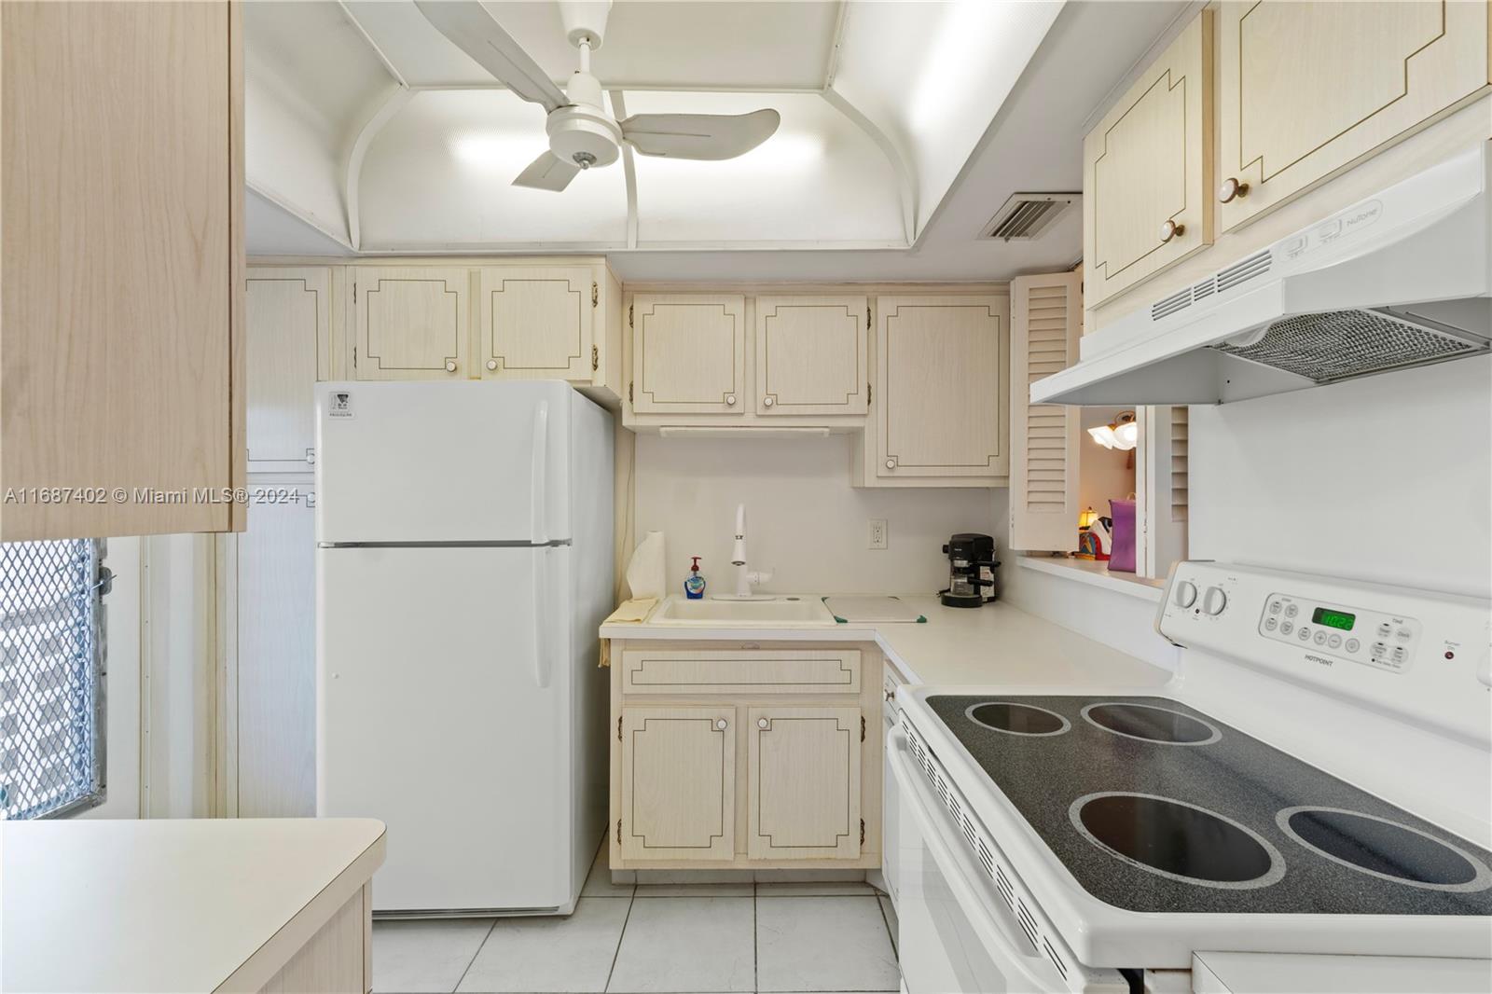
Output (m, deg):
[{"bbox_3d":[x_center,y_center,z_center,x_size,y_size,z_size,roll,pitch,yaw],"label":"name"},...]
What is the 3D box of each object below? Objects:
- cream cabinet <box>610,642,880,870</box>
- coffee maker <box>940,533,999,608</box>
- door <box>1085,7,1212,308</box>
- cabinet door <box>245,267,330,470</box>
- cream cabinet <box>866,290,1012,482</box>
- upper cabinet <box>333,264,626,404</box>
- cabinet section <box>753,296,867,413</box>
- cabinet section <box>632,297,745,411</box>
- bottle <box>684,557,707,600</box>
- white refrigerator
[{"bbox_3d":[0.003,0.872,2.396,0.914,0.773,0.615,0,0,1],"label":"cream cabinet"},{"bbox_3d":[0.910,0.293,2.537,0.180,0.290,0.200,0,0,43],"label":"coffee maker"},{"bbox_3d":[0.735,-0.585,1.161,0.021,0.372,0.352,0,0,0],"label":"door"},{"bbox_3d":[-1.530,-0.417,2.045,0.330,0.670,0.022,0,0,0],"label":"cabinet door"},{"bbox_3d":[0.750,-0.418,2.524,0.571,0.763,0.325,0,0,1],"label":"cream cabinet"},{"bbox_3d":[-0.913,-0.589,2.405,0.886,0.431,0.615,0,0,1],"label":"upper cabinet"},{"bbox_3d":[0.255,-0.545,2.535,0.440,0.460,0.300,0,1,0],"label":"cabinet section"},{"bbox_3d":[-0.220,-0.549,2.535,0.440,0.460,0.300,0,1,0],"label":"cabinet section"},{"bbox_3d":[-0.212,0.341,2.620,0.083,0.174,0.050,0,0,-2],"label":"bottle"},{"bbox_3d":[-0.940,0.491,2.290,0.798,1.710,0.695,0,0,1],"label":"white refrigerator"}]

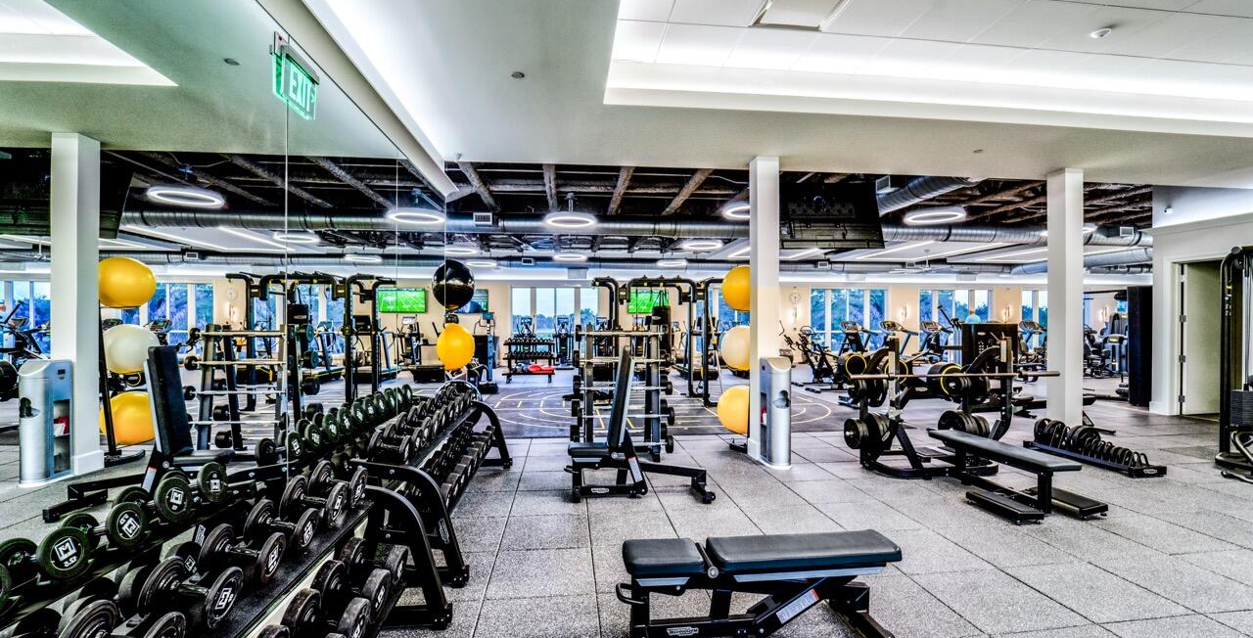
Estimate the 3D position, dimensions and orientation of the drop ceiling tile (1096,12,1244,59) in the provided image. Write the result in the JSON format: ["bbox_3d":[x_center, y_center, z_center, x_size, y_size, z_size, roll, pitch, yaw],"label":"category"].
[{"bbox_3d":[4.444,-2.301,3.967,0.615,0.020,0.590,0,-1,-7],"label":"drop ceiling tile"}]

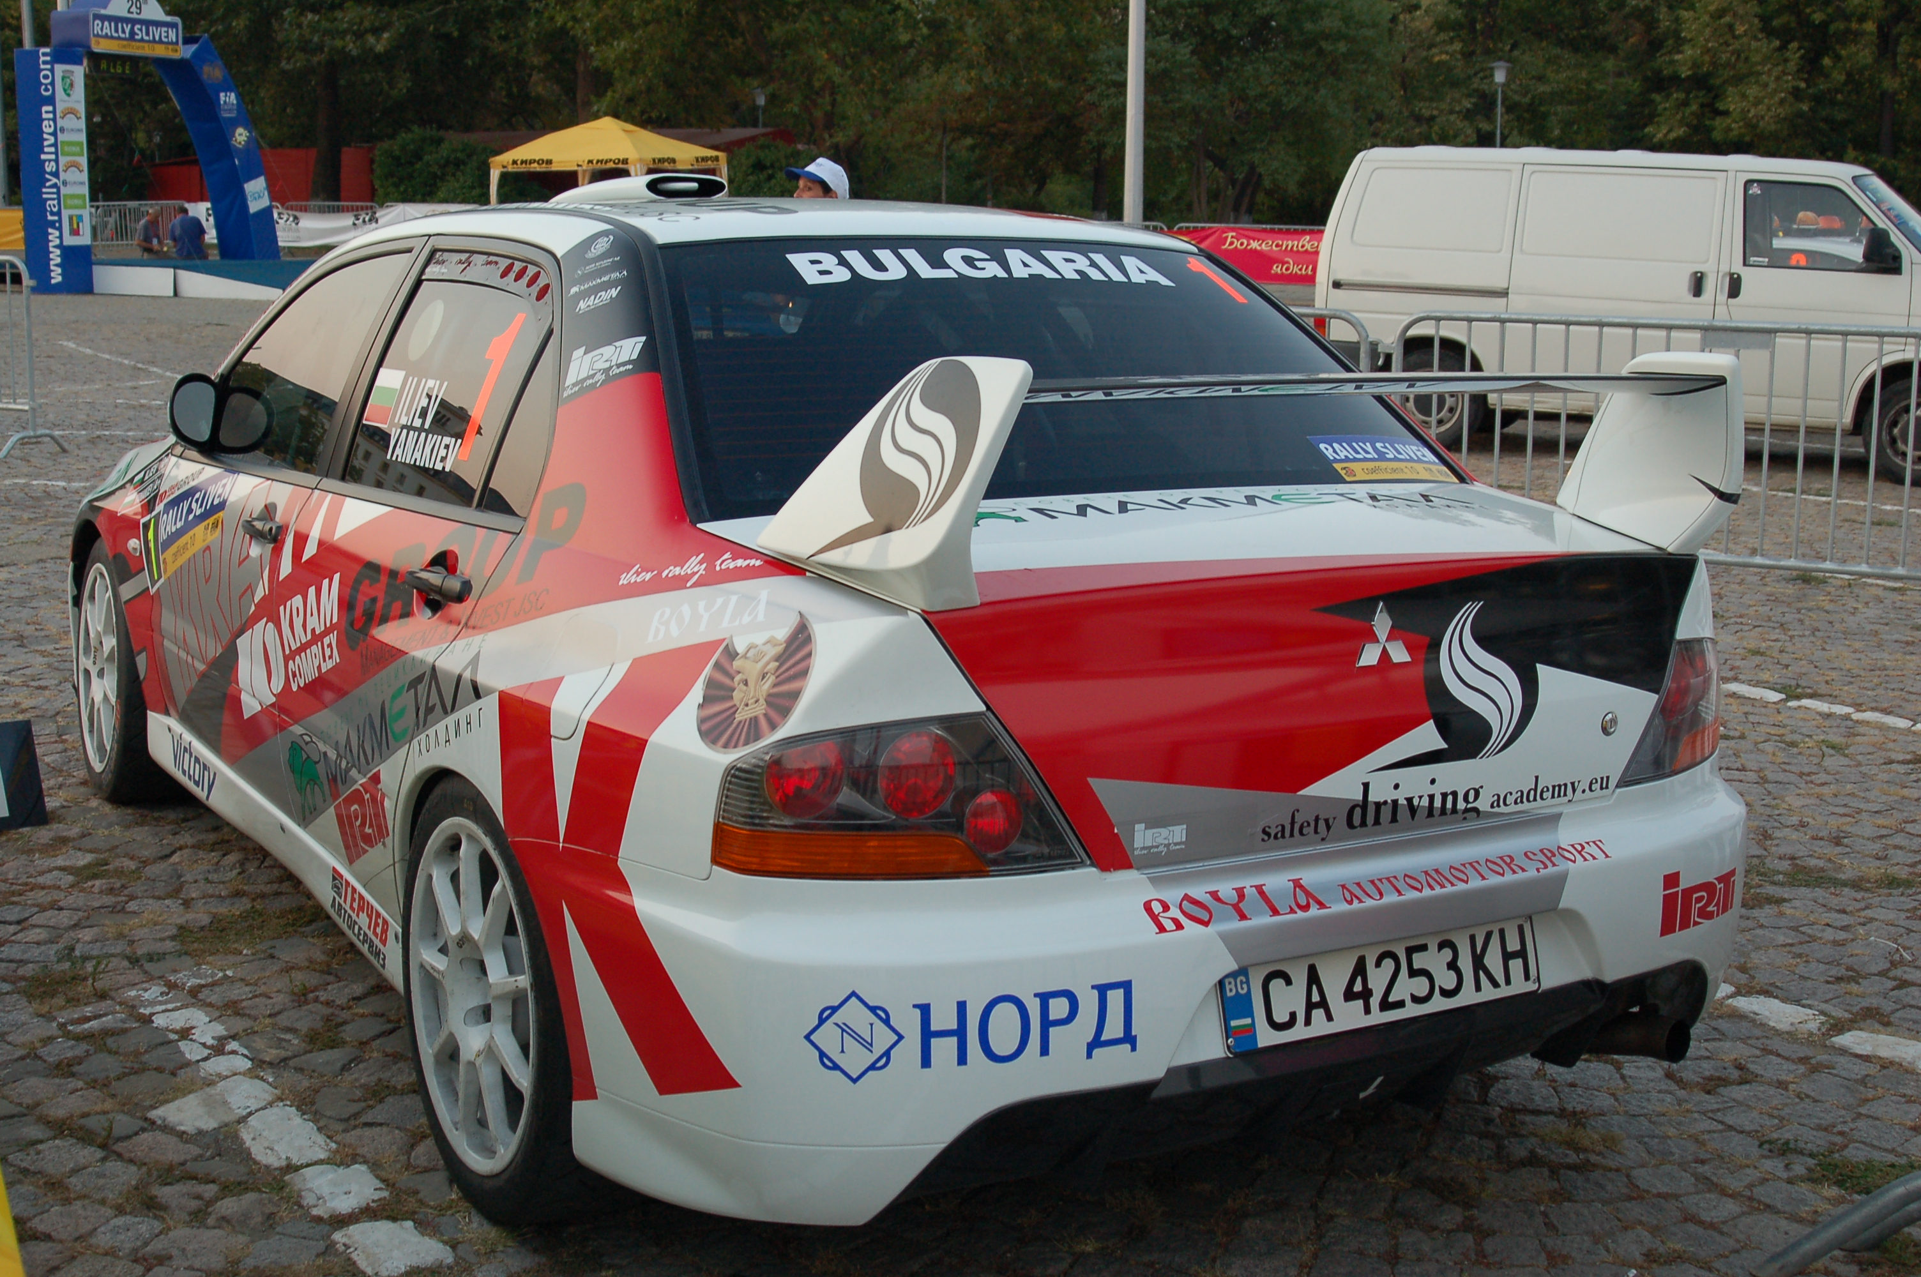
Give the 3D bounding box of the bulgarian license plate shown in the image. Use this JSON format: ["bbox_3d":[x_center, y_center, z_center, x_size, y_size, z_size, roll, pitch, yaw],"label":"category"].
[{"bbox_3d":[0.529,0.420,2.772,0.520,0.110,0.012,-4,-3,-31],"label":"bulgarian license plate"}]

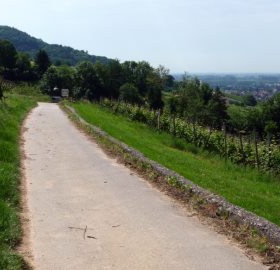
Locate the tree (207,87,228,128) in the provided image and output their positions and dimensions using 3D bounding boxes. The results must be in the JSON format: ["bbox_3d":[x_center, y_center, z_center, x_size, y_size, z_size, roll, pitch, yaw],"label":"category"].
[{"bbox_3d":[9.004,-3.079,58.000,2.560,5.110,2.430,0,7,0],"label":"tree"}]

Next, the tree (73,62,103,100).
[{"bbox_3d":[-6.603,-6.859,64.000,3.590,5.380,3.410,0,7,0],"label":"tree"}]

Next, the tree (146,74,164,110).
[{"bbox_3d":[2.111,-5.789,68.000,2.450,5.450,2.330,0,7,0],"label":"tree"}]

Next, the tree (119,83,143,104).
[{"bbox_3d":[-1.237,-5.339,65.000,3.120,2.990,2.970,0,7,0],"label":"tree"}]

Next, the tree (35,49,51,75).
[{"bbox_3d":[-16.602,-12.174,85.000,2.720,5.110,2.590,0,7,0],"label":"tree"}]

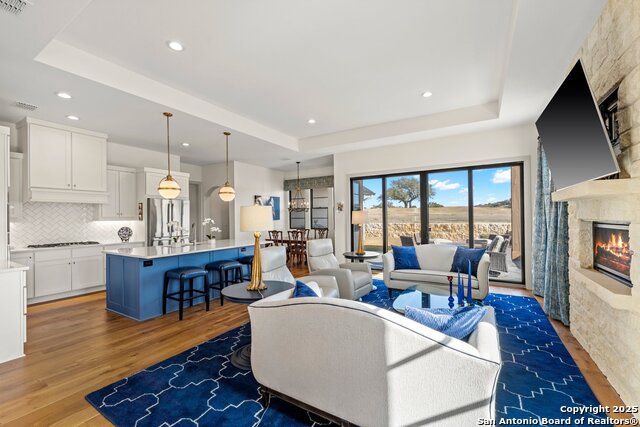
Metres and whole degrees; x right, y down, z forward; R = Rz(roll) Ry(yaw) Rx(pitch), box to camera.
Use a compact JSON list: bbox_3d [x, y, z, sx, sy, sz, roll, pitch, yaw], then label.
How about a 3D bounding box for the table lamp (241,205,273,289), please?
[{"bbox_3d":[-0.616,0.332,2.667,0.330,0.838,0.330,-1,-1,0],"label":"table lamp"}]

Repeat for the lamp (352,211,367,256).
[{"bbox_3d":[0.773,0.357,5.088,0.310,0.849,0.310,-1,-1,31],"label":"lamp"}]

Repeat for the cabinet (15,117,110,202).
[{"bbox_3d":[-4.708,-0.846,4.937,0.600,1.360,1.080,-1,-1,31],"label":"cabinet"}]

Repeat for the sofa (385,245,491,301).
[{"bbox_3d":[1.897,0.974,4.388,1.520,0.870,0.860,-1,-1,31],"label":"sofa"}]

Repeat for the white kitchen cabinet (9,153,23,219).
[{"bbox_3d":[-5.176,-0.430,4.343,0.350,1.120,0.400,-1,-1,31],"label":"white kitchen cabinet"}]

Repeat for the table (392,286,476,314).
[{"bbox_3d":[1.354,1.210,3.035,0.880,0.430,1.280,-1,-1,31],"label":"table"}]

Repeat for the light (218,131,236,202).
[{"bbox_3d":[-1.791,-0.886,5.165,0.310,1.333,0.310,-1,-1,31],"label":"light"}]

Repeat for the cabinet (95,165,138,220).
[{"bbox_3d":[-4.418,-0.415,5.778,0.340,1.140,0.650,-1,-1,31],"label":"cabinet"}]

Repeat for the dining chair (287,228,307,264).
[{"bbox_3d":[-0.526,0.993,7.689,0.540,1.000,0.580,-1,-1,31],"label":"dining chair"}]

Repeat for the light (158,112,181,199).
[{"bbox_3d":[-2.414,-0.915,4.244,0.360,1.355,0.360,-1,-1,31],"label":"light"}]

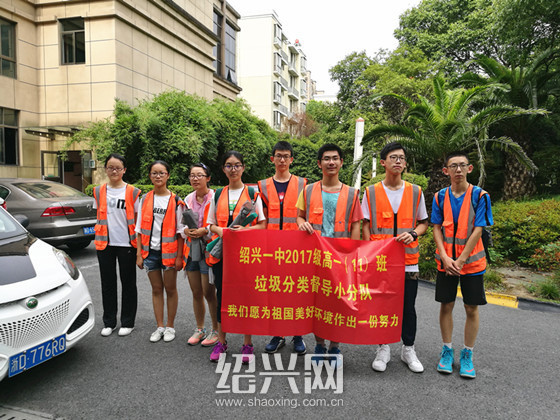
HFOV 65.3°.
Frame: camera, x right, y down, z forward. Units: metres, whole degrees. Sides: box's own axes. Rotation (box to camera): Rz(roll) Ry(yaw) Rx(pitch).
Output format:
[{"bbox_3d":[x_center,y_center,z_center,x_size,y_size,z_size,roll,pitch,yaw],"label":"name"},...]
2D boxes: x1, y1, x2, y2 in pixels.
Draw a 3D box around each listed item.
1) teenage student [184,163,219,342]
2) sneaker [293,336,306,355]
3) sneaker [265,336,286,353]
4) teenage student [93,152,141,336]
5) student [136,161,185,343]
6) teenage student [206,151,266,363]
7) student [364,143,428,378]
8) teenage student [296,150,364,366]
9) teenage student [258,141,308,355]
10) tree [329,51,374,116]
[{"bbox_3d":[-0.685,0.387,3.909,0.400,1.608,0.360,1,4,12],"label":"teenage student"},{"bbox_3d":[0.169,1.149,3.806,0.108,0.115,0.285,0,4,-7],"label":"sneaker"},{"bbox_3d":[-0.039,1.146,3.813,0.100,0.115,0.275,2,4,25],"label":"sneaker"},{"bbox_3d":[-1.511,0.317,4.100,0.430,1.675,0.290,0,4,-8],"label":"teenage student"},{"bbox_3d":[-1.065,0.367,4.018,0.440,1.626,0.290,0,4,-5],"label":"student"},{"bbox_3d":[-0.341,0.366,3.604,0.490,1.695,0.370,1,4,7],"label":"teenage student"},{"bbox_3d":[0.926,0.356,3.454,0.500,1.765,0.340,2,4,14],"label":"student"},{"bbox_3d":[0.395,0.351,3.497,0.530,1.755,0.370,1,4,3],"label":"teenage student"},{"bbox_3d":[0.038,0.310,3.750,0.470,1.795,0.330,1,4,0],"label":"teenage student"},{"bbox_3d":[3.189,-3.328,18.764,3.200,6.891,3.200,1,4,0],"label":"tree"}]

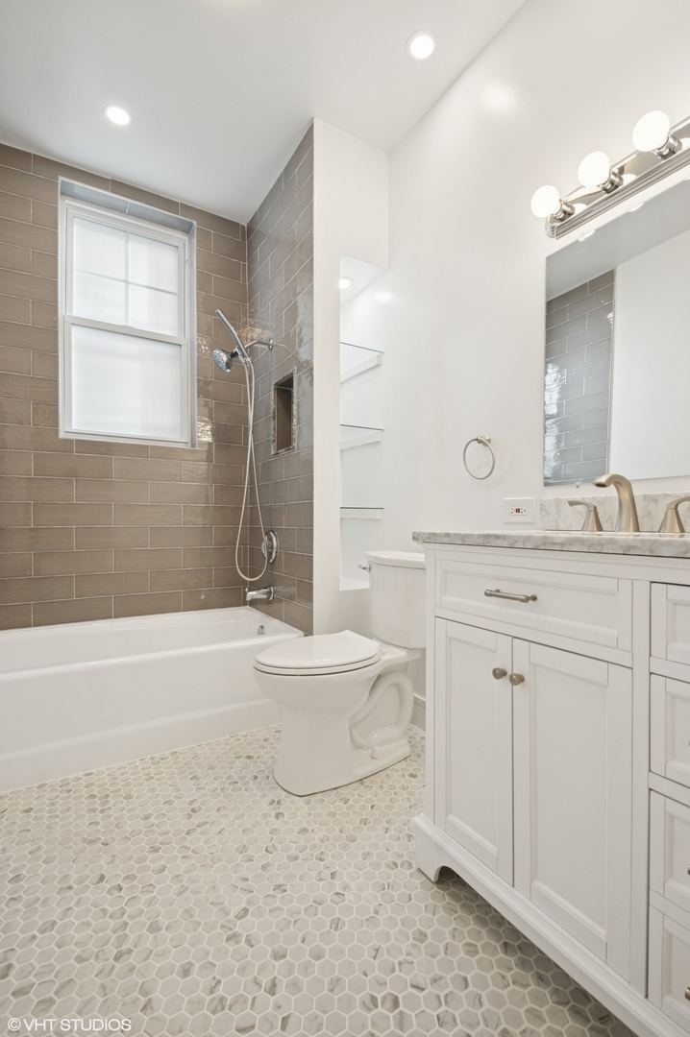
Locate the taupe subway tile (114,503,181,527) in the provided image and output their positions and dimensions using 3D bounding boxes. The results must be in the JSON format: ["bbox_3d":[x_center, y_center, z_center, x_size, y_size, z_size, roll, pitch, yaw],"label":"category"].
[{"bbox_3d":[-0.960,-0.015,2.122,0.309,0.106,0.009,0,0,-32],"label":"taupe subway tile"}]

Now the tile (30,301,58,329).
[{"bbox_3d":[-1.315,-0.889,1.894,0.093,0.106,0.009,0,0,-32],"label":"tile"}]

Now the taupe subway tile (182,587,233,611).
[{"bbox_3d":[-0.746,0.459,2.453,0.332,0.116,0.010,0,0,-29],"label":"taupe subway tile"}]

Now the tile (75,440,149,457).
[{"bbox_3d":[-1.162,-0.350,2.171,0.328,0.077,0.010,0,0,-31],"label":"tile"}]

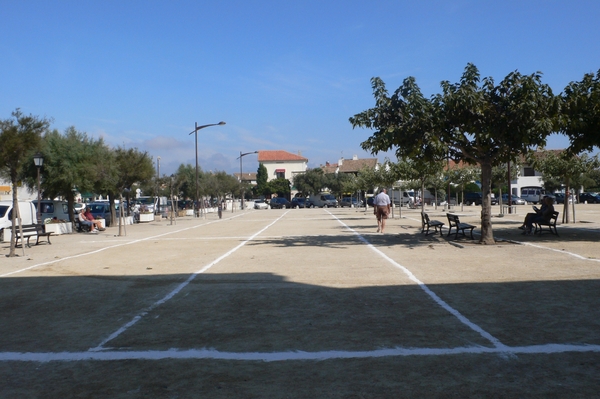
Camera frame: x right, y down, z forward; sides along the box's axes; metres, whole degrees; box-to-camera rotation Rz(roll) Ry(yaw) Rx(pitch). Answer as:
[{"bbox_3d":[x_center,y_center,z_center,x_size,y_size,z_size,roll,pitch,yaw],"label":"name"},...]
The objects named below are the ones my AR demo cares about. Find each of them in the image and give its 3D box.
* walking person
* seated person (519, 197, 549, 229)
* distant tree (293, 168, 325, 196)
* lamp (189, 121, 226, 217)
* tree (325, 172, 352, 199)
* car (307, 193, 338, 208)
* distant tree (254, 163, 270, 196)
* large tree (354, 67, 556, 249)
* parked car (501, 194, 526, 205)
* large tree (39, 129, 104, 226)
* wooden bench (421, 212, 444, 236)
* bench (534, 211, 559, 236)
[{"bbox_3d":[3.332,0.474,21.596,0.620,1.750,0.380,-1,0,5],"label":"walking person"},{"bbox_3d":[8.026,0.540,18.200,1.050,1.280,0.520,-1,0,0],"label":"seated person"},{"bbox_3d":[1.228,-1.432,72.700,4.400,5.300,4.400,-1,0,0],"label":"distant tree"},{"bbox_3d":[-7.835,-2.533,45.181,3.150,8.050,0.400,-1,0,0],"label":"lamp"},{"bbox_3d":[5.166,-1.244,71.500,3.800,4.700,3.700,-1,0,0],"label":"tree"},{"bbox_3d":[3.236,0.083,74.000,1.950,2.100,4.800,-1,0,-35],"label":"car"},{"bbox_3d":[-5.770,-2.179,82.000,2.300,6.900,2.300,-1,0,0],"label":"distant tree"},{"bbox_3d":[4.797,-1.418,16.600,6.200,5.500,5.600,-1,0,0],"label":"large tree"},{"bbox_3d":[28.283,0.027,71.600,1.740,1.440,4.050,-1,0,-40],"label":"parked car"},{"bbox_3d":[-11.320,-1.001,26.400,3.500,5.200,3.500,-1,0,0],"label":"large tree"},{"bbox_3d":[4.979,0.916,19.950,0.640,0.800,1.750,-1,0,9],"label":"wooden bench"},{"bbox_3d":[8.481,0.846,18.348,0.670,0.800,1.650,-1,0,18],"label":"bench"}]

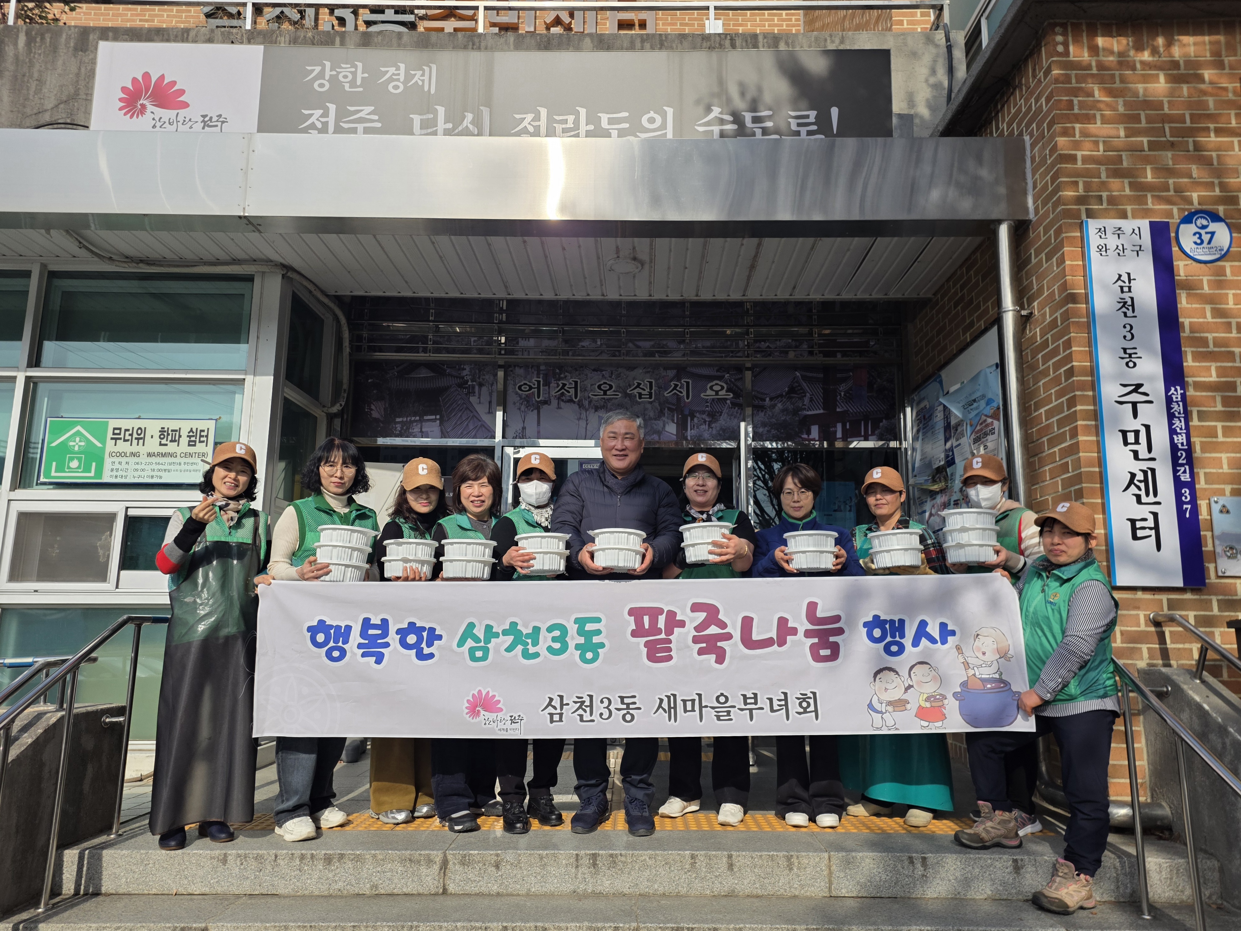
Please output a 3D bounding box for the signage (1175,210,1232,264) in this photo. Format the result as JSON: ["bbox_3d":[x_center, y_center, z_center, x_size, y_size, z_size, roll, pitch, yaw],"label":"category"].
[{"bbox_3d":[2.639,-1.030,3.733,0.248,0.250,0.020,0,-9,1],"label":"signage"}]

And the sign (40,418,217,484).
[{"bbox_3d":[-2.714,-0.077,4.565,0.950,0.365,0.030,0,-9,1],"label":"sign"}]

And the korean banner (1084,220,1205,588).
[{"bbox_3d":[2.274,-0.294,3.607,0.384,1.630,0.040,0,-9,1],"label":"korean banner"}]

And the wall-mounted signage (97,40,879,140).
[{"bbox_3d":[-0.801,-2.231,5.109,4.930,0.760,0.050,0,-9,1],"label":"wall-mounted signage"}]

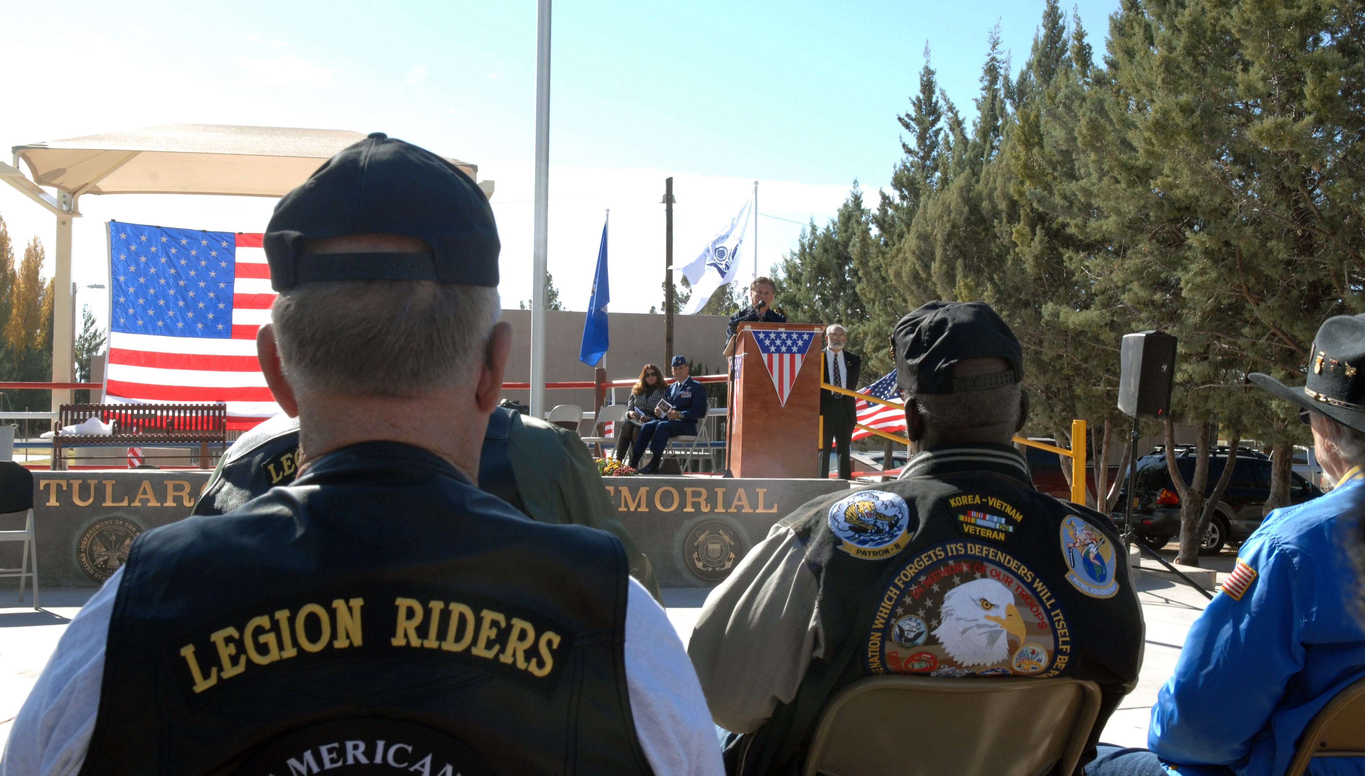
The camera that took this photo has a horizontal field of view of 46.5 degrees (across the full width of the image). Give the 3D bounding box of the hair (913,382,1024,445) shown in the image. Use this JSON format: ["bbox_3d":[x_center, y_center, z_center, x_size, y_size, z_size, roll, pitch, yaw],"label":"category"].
[{"bbox_3d":[0.443,0.037,2.470,0.155,0.100,0.140,1,-2,-12],"label":"hair"}]

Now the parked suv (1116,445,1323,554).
[{"bbox_3d":[9.683,1.945,27.317,4.500,1.720,1.840,2,-2,-19],"label":"parked suv"}]

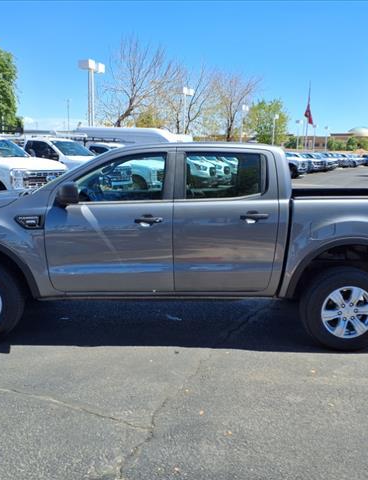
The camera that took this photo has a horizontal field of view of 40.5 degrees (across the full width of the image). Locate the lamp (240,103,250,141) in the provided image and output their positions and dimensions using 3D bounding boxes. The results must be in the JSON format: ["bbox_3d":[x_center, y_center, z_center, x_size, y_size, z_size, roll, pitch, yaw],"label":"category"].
[{"bbox_3d":[6.037,-9.949,49.002,0.500,6.900,1.600,6,11,27],"label":"lamp"}]

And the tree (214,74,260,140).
[{"bbox_3d":[5.435,-11.816,50.717,4.790,9.980,4.790,1,10,0],"label":"tree"}]

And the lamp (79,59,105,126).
[{"bbox_3d":[-4.103,-5.197,22.482,0.530,5.600,1.250,6,11,24],"label":"lamp"}]

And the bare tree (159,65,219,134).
[{"bbox_3d":[0.373,-9.870,41.433,5.110,8.990,5.110,1,10,0],"label":"bare tree"}]

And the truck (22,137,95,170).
[{"bbox_3d":[-4.627,-2.342,16.775,5.900,2.060,2.050,6,11,25],"label":"truck"}]

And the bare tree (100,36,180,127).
[{"bbox_3d":[-2.837,-8.491,32.552,5.370,9.070,5.370,1,10,0],"label":"bare tree"}]

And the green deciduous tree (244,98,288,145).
[{"bbox_3d":[9.680,-12.727,59.698,5.200,8.115,5.000,1,10,0],"label":"green deciduous tree"}]

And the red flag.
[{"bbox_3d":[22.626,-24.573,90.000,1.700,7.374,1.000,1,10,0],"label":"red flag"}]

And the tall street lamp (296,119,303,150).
[{"bbox_3d":[13.312,-11.179,58.482,0.530,5.611,1.250,6,11,24],"label":"tall street lamp"}]

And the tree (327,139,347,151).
[{"bbox_3d":[27.651,-15.808,90.515,3.690,5.080,3.690,1,10,0],"label":"tree"}]

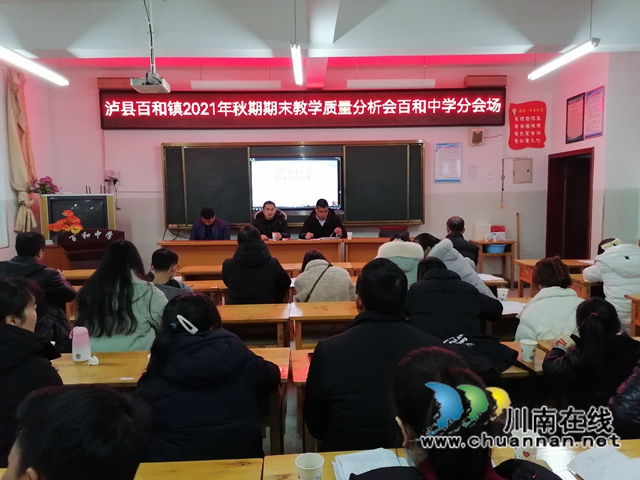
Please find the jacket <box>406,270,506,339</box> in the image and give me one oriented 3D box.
[{"bbox_3d":[0.755,0.471,2.745,0.550,0.640,0.460,-1,4,-1],"label":"jacket"}]

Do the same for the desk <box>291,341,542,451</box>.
[{"bbox_3d":[0.488,0.912,2.164,1.200,0.760,0.400,-1,6,-2],"label":"desk"}]

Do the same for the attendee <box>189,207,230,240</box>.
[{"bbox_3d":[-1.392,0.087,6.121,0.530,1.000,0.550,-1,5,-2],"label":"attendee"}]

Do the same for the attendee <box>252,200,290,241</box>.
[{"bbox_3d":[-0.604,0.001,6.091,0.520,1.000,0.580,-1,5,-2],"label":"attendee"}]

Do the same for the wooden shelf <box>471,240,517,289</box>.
[{"bbox_3d":[2.750,0.406,7.632,0.620,0.760,0.420,-1,5,-1],"label":"wooden shelf"}]

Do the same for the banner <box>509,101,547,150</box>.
[{"bbox_3d":[3.331,-1.838,7.717,0.610,0.770,0.020,-1,5,-1],"label":"banner"}]

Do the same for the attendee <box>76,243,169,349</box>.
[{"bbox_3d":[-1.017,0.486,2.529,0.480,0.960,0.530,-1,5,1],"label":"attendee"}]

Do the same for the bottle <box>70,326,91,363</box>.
[{"bbox_3d":[-1.020,0.450,2.056,0.078,0.150,0.074,-1,5,-2],"label":"bottle"}]

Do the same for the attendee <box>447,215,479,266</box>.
[{"bbox_3d":[1.330,0.409,4.868,0.500,1.280,0.720,-1,5,-1],"label":"attendee"}]

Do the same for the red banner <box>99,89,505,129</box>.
[{"bbox_3d":[-0.231,-2.006,7.308,6.130,0.575,0.100,-1,4,-1],"label":"red banner"}]

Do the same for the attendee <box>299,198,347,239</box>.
[{"bbox_3d":[0.038,0.091,6.704,0.640,1.320,0.720,-1,4,-1],"label":"attendee"}]

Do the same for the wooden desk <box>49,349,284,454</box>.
[{"bbox_3d":[-0.732,0.941,2.175,1.200,0.760,0.410,-1,5,-1],"label":"wooden desk"}]

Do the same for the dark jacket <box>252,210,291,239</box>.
[{"bbox_3d":[-0.604,-0.090,6.043,0.500,0.560,0.400,-1,5,-2],"label":"dark jacket"}]

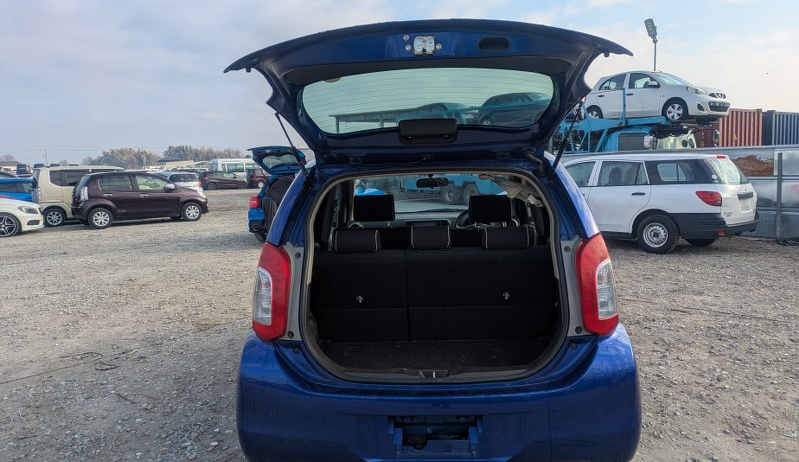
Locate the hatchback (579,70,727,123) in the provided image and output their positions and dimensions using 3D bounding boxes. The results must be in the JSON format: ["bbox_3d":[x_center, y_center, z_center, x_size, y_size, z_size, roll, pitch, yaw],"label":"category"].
[{"bbox_3d":[7.128,-3.739,16.130,1.665,1.515,3.800,-6,11,-34],"label":"hatchback"}]

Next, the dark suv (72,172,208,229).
[{"bbox_3d":[-7.557,-1.004,17.077,3.650,1.535,1.665,-7,9,-38],"label":"dark suv"}]

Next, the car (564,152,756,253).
[{"bbox_3d":[3.562,-0.556,10.069,1.695,1.505,4.400,-8,9,-43],"label":"car"}]

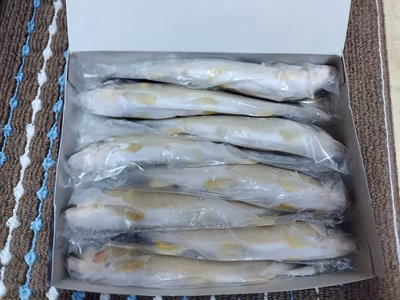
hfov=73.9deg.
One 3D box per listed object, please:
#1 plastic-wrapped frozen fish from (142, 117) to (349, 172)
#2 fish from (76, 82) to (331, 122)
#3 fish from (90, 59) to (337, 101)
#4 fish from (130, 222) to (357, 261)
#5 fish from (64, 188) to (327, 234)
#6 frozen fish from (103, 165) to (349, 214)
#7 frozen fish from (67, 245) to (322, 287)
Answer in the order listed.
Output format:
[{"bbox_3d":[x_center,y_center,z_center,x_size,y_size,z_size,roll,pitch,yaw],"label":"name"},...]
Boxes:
[{"bbox_3d":[0.032,-0.014,0.260,0.227,0.034,0.034,7,79,-1],"label":"plastic-wrapped frozen fish"},{"bbox_3d":[0.007,-0.043,0.263,0.255,0.034,0.035,4,79,-2],"label":"fish"},{"bbox_3d":[0.017,-0.076,0.270,0.251,0.034,0.041,1,79,-2],"label":"fish"},{"bbox_3d":[0.032,0.082,0.239,0.225,0.034,0.035,2,79,-2],"label":"fish"},{"bbox_3d":[-0.004,0.056,0.243,0.236,0.034,0.038,0,79,-2],"label":"fish"},{"bbox_3d":[0.025,0.039,0.271,0.237,0.038,0.037,5,78,0],"label":"frozen fish"},{"bbox_3d":[-0.004,0.105,0.234,0.223,0.034,0.033,2,79,-2],"label":"frozen fish"}]

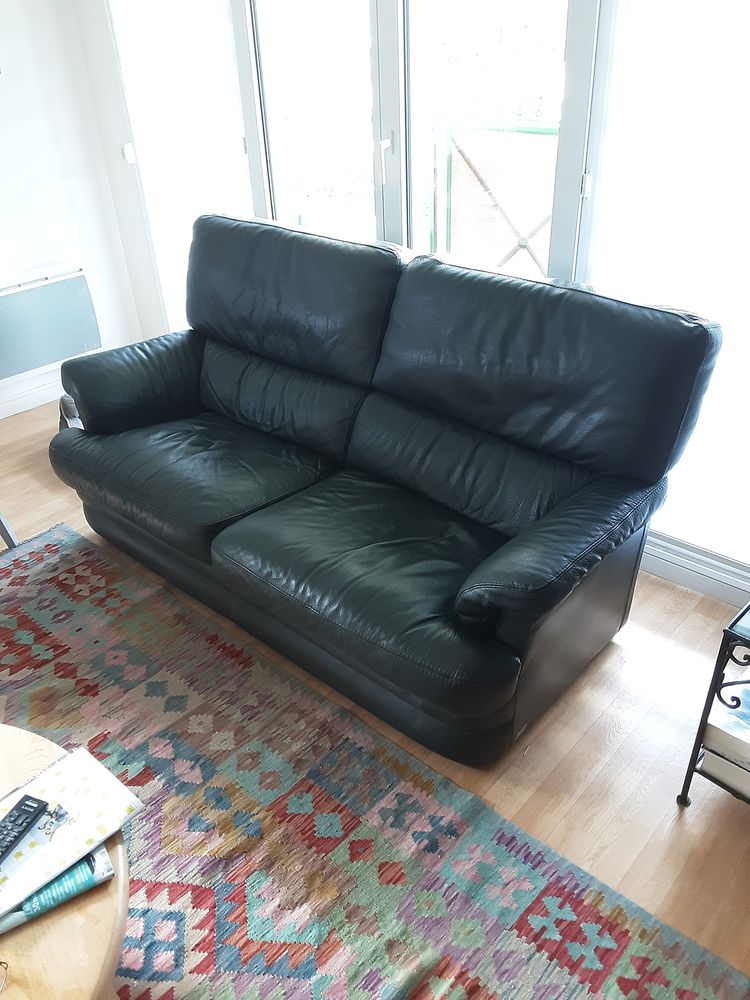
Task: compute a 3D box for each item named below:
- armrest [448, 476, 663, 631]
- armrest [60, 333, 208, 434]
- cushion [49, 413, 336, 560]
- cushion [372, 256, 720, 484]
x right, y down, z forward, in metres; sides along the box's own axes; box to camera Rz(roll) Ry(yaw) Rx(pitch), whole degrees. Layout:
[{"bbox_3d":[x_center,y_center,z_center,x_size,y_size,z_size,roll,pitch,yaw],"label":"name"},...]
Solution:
[{"bbox_3d":[0.474,0.108,1.995,0.198,0.218,0.706,24,42,35],"label":"armrest"},{"bbox_3d":[-0.789,-0.468,2.968,0.202,0.227,0.706,24,42,35],"label":"armrest"},{"bbox_3d":[-0.628,-0.120,2.692,0.907,0.205,0.529,24,42,35],"label":"cushion"},{"bbox_3d":[0.422,-0.394,2.266,0.941,0.415,0.218,24,26,35],"label":"cushion"}]

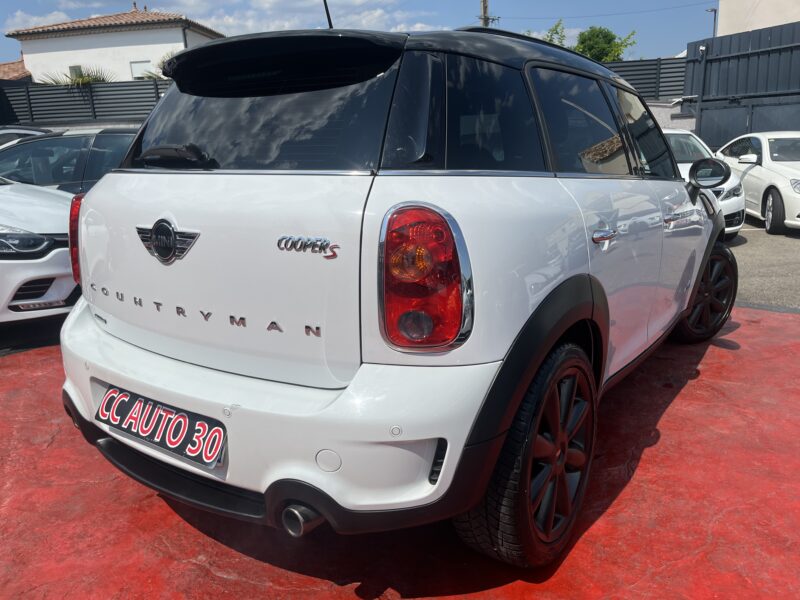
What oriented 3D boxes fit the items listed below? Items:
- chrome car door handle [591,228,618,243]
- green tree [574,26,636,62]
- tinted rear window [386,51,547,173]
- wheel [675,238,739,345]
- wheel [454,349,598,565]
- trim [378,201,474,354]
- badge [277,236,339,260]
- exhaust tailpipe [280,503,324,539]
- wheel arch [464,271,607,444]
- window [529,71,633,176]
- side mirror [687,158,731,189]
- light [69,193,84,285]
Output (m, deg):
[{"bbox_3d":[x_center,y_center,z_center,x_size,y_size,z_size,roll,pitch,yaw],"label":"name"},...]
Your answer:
[{"bbox_3d":[0.651,-0.206,1.900,0.050,0.042,0.190,8,15,35],"label":"chrome car door handle"},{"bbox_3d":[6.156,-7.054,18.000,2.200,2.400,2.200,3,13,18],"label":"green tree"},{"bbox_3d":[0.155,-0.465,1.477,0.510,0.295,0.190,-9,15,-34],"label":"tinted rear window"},{"bbox_3d":[1.885,-0.051,3.849,0.645,0.645,0.225,-8,15,-31],"label":"wheel"},{"bbox_3d":[0.394,0.429,1.780,0.225,0.645,0.645,8,15,35],"label":"wheel"},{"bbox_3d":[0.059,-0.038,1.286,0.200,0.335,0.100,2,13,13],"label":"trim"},{"bbox_3d":[-0.207,-0.115,1.337,0.163,0.045,0.012,5,14,24],"label":"badge"},{"bbox_3d":[-0.215,0.498,1.427,0.080,0.080,0.125,8,15,35],"label":"exhaust tailpipe"},{"bbox_3d":[0.418,0.178,1.666,0.130,0.460,0.880,8,15,35],"label":"wheel arch"},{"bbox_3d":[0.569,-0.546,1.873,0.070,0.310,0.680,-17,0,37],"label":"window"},{"bbox_3d":[1.538,-0.625,2.968,0.190,0.145,0.120,8,15,35],"label":"side mirror"},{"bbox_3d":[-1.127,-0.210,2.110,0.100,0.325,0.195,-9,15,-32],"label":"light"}]

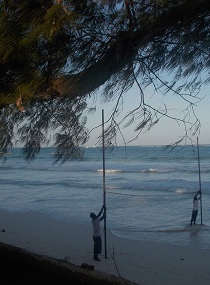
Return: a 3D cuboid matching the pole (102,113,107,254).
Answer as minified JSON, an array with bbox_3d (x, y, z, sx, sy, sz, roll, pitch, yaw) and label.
[{"bbox_3d":[-0.018,1.496,11.500,0.070,5.400,0.070,-1,-1,0],"label":"pole"}]

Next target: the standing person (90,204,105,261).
[{"bbox_3d":[-0.254,3.223,11.400,0.560,1.960,0.500,-1,-1,-5],"label":"standing person"}]

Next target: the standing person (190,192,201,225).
[{"bbox_3d":[5.300,3.845,18.600,0.650,2.060,0.500,-1,-1,-5],"label":"standing person"}]

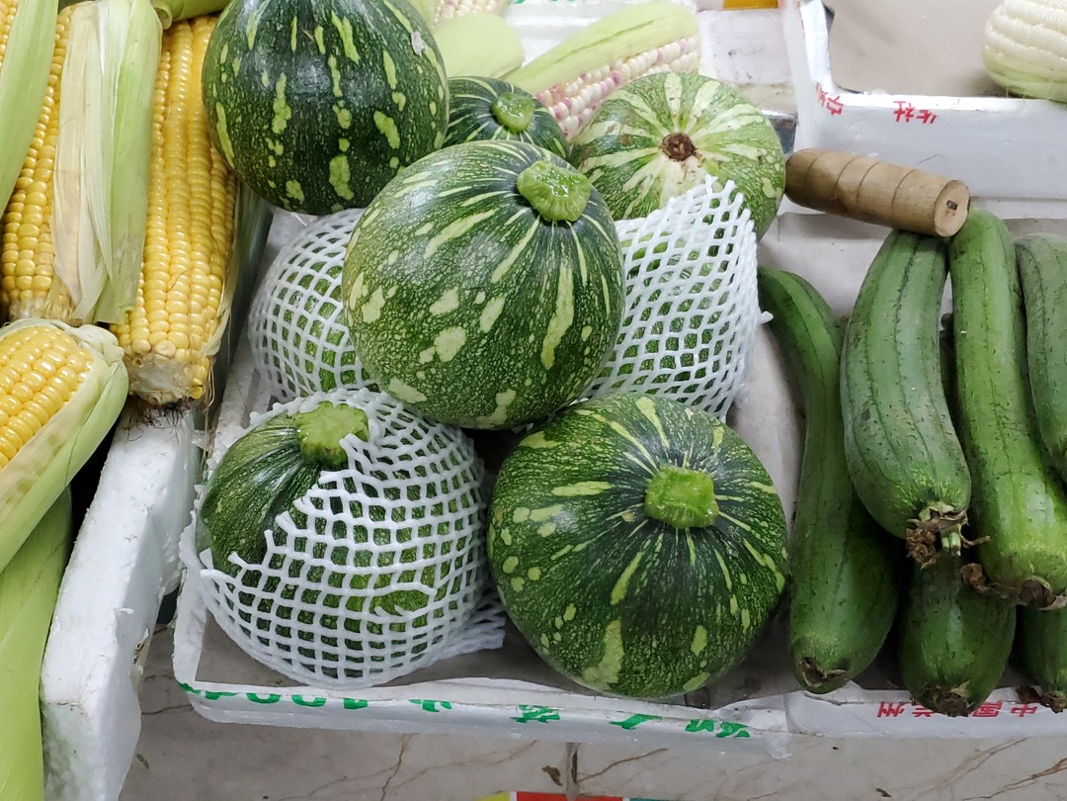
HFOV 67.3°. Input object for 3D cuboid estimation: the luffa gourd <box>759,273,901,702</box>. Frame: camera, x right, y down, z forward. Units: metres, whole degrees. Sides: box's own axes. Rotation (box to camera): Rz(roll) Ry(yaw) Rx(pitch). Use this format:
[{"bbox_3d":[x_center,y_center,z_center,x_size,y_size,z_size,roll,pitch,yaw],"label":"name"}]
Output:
[{"bbox_3d":[0.179,0.031,0.506,0.064,0.060,0.300,4,58,1],"label":"luffa gourd"}]

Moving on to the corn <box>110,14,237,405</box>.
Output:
[{"bbox_3d":[-0.189,-0.115,0.433,0.056,0.056,0.230,-3,73,-3],"label":"corn"}]

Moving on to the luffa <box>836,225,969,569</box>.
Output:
[{"bbox_3d":[0.217,-0.019,0.469,0.073,0.065,0.237,10,58,6],"label":"luffa"}]

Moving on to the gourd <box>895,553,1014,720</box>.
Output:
[{"bbox_3d":[0.255,0.058,0.491,0.065,0.065,0.265,12,59,7],"label":"gourd"}]

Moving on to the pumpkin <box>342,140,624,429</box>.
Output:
[{"bbox_3d":[-0.025,-0.059,0.422,0.148,0.150,0.148,15,55,-24],"label":"pumpkin"}]

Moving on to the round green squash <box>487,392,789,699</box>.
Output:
[{"bbox_3d":[0.054,0.074,0.425,0.156,0.155,0.156,1,63,-4],"label":"round green squash"}]

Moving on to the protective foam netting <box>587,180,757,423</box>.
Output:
[{"bbox_3d":[0.083,-0.057,0.515,0.137,0.140,0.145,-1,58,-1],"label":"protective foam netting"}]

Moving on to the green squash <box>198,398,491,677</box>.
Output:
[{"bbox_3d":[-0.099,0.072,0.427,0.150,0.155,0.150,3,45,-6],"label":"green squash"}]

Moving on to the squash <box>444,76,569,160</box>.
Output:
[{"bbox_3d":[-0.042,-0.163,0.581,0.138,0.135,0.138,7,51,-13],"label":"squash"}]

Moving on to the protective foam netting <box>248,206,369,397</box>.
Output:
[{"bbox_3d":[-0.119,-0.059,0.520,0.135,0.130,0.135,-1,58,-1],"label":"protective foam netting"}]

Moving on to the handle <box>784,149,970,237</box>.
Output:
[{"bbox_3d":[0.206,-0.134,0.508,0.034,0.034,0.118,-40,45,-23],"label":"handle"}]

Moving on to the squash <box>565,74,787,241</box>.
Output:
[{"bbox_3d":[0.103,-0.166,0.583,0.143,0.143,0.135,-9,13,12],"label":"squash"}]

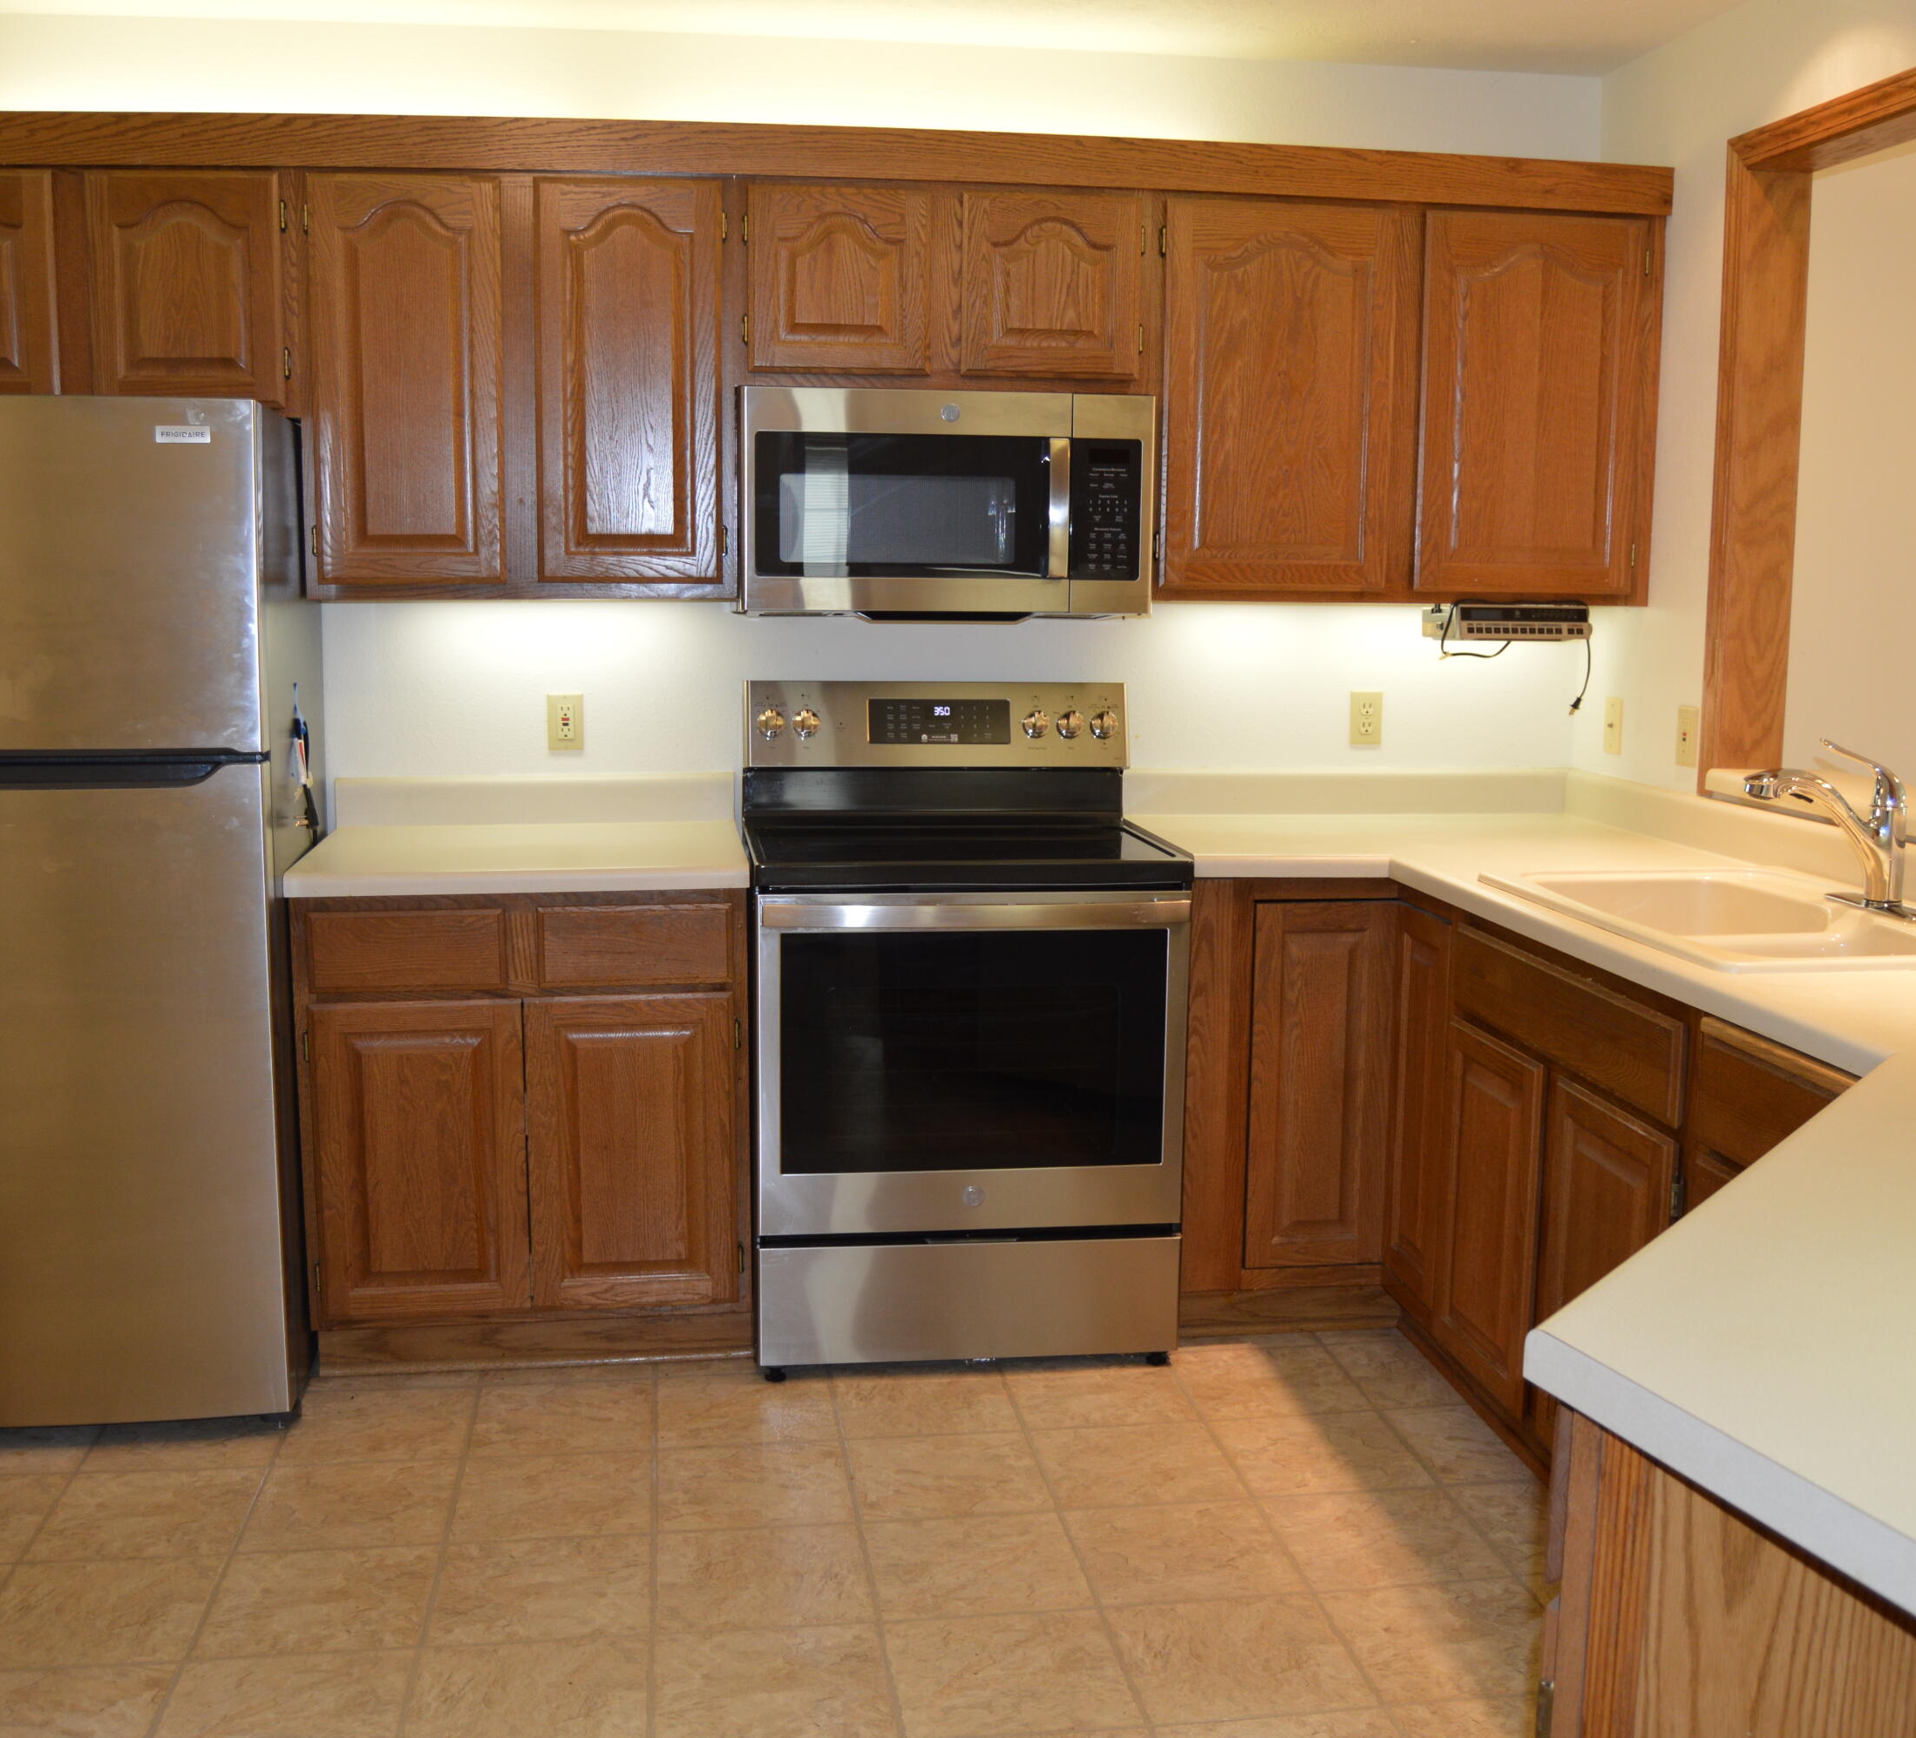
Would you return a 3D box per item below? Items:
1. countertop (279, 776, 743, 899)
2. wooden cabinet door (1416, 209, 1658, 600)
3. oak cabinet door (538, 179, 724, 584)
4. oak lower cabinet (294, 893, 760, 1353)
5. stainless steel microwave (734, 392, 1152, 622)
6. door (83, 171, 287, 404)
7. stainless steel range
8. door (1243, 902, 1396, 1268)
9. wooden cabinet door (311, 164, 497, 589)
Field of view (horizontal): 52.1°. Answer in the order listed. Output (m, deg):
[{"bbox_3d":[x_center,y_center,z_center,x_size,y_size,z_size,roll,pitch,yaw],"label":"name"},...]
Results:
[{"bbox_3d":[-0.785,-0.074,3.632,0.775,0.142,0.641,-1,8,-7],"label":"countertop"},{"bbox_3d":[1.092,-0.884,3.741,0.443,0.708,0.022,-1,8,-8],"label":"wooden cabinet door"},{"bbox_3d":[-0.587,-0.868,3.514,0.331,0.708,0.022,-1,8,-8],"label":"oak cabinet door"},{"bbox_3d":[-0.785,0.430,3.714,0.766,0.879,0.618,-1,8,-7],"label":"oak lower cabinet"},{"bbox_3d":[-0.031,-0.691,3.764,0.755,0.406,0.400,-1,8,-7],"label":"stainless steel microwave"},{"bbox_3d":[-1.335,-1.001,3.397,0.323,0.400,0.022,-1,8,-8],"label":"door"},{"bbox_3d":[-0.007,0.268,3.710,0.758,1.212,0.715,-1,8,-7],"label":"stainless steel range"},{"bbox_3d":[0.657,0.394,3.569,0.263,0.679,0.022,-1,8,-8],"label":"door"},{"bbox_3d":[-0.969,-0.860,3.464,0.333,0.708,0.022,-1,8,-8],"label":"wooden cabinet door"}]

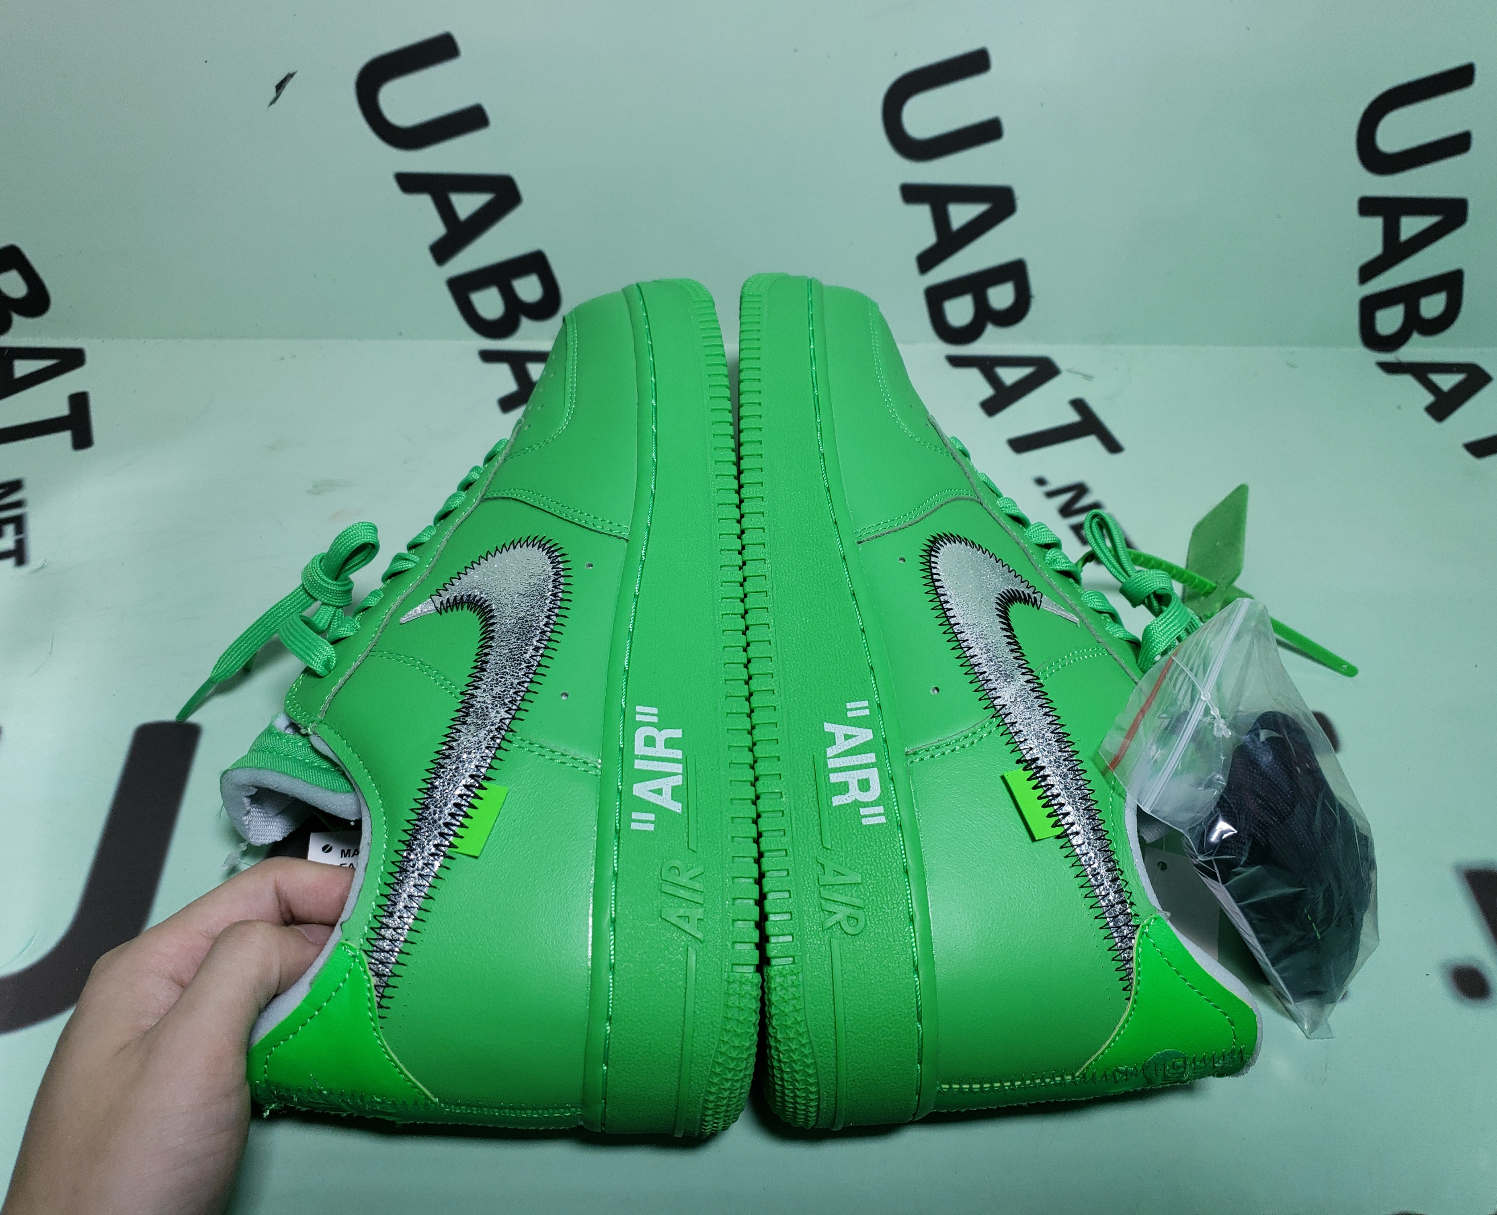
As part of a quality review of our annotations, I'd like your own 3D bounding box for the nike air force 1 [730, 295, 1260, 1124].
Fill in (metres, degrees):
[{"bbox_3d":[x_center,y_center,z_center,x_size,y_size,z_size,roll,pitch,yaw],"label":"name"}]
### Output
[{"bbox_3d":[0.068,0.004,0.391,0.135,0.110,0.300,-5,58,1],"label":"nike air force 1"}]

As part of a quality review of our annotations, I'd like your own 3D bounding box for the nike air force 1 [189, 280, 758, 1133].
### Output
[{"bbox_3d":[-0.078,0.005,0.385,0.140,0.110,0.300,4,57,-10],"label":"nike air force 1"}]

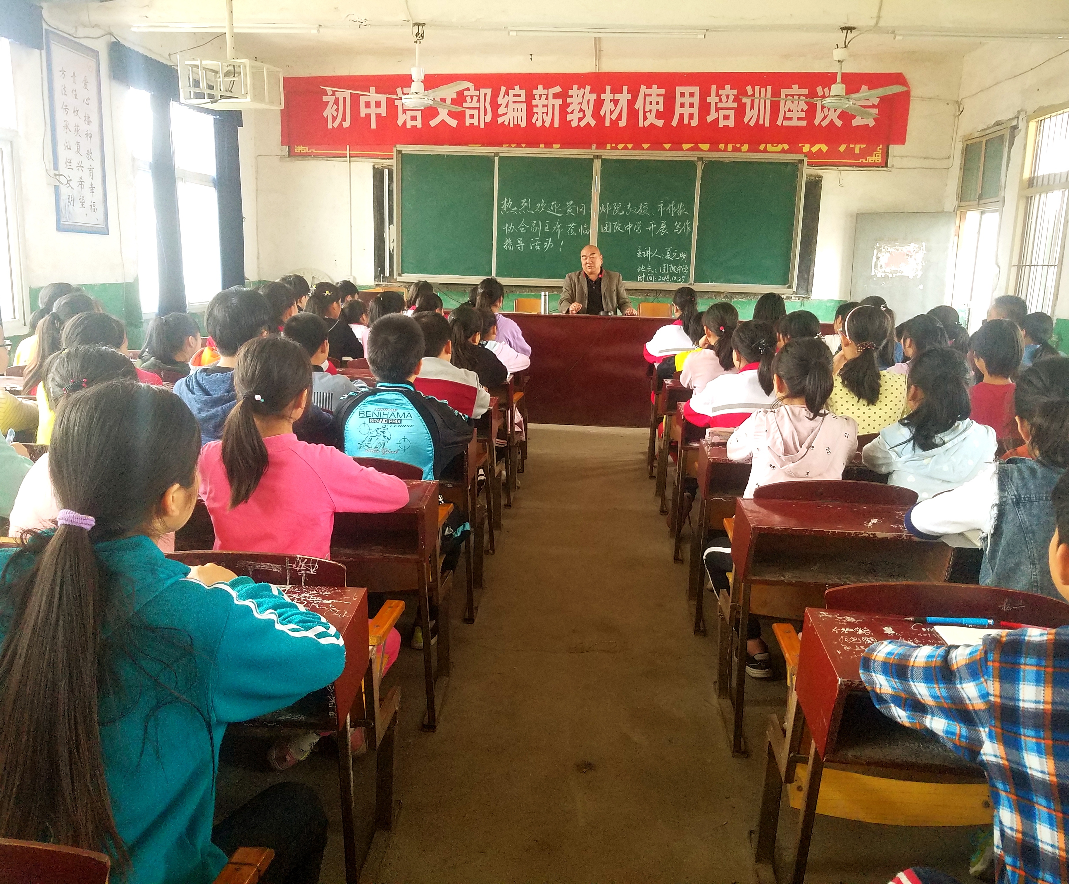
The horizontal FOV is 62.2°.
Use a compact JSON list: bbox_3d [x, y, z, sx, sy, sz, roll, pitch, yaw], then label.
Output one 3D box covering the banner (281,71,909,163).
[{"bbox_3d":[0.523,-3.207,8.682,6.103,0.743,0.040,2,11,3],"label":"banner"}]

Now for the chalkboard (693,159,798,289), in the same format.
[{"bbox_3d":[2.118,-2.158,8.786,1.003,1.191,0.040,2,11,3],"label":"chalkboard"}]

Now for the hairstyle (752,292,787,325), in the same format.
[{"bbox_3d":[1.386,-0.749,5.227,0.190,0.260,0.220,2,12,3],"label":"hairstyle"}]

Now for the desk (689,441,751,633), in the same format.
[{"bbox_3d":[0.885,0.360,3.388,0.530,0.720,0.400,2,12,3],"label":"desk"}]

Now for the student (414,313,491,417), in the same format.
[{"bbox_3d":[-0.389,0.032,3.775,0.450,1.190,0.660,3,12,8],"label":"student"}]

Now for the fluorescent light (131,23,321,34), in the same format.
[{"bbox_3d":[-1.962,-2.626,5.630,1.235,0.060,0.060,2,12,3],"label":"fluorescent light"}]

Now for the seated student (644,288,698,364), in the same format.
[{"bbox_3d":[1.022,-0.482,6.343,0.447,1.219,0.660,2,11,0],"label":"seated student"}]

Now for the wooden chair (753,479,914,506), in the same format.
[{"bbox_3d":[0.847,0.473,2.741,0.520,0.820,0.440,3,12,5],"label":"wooden chair"}]

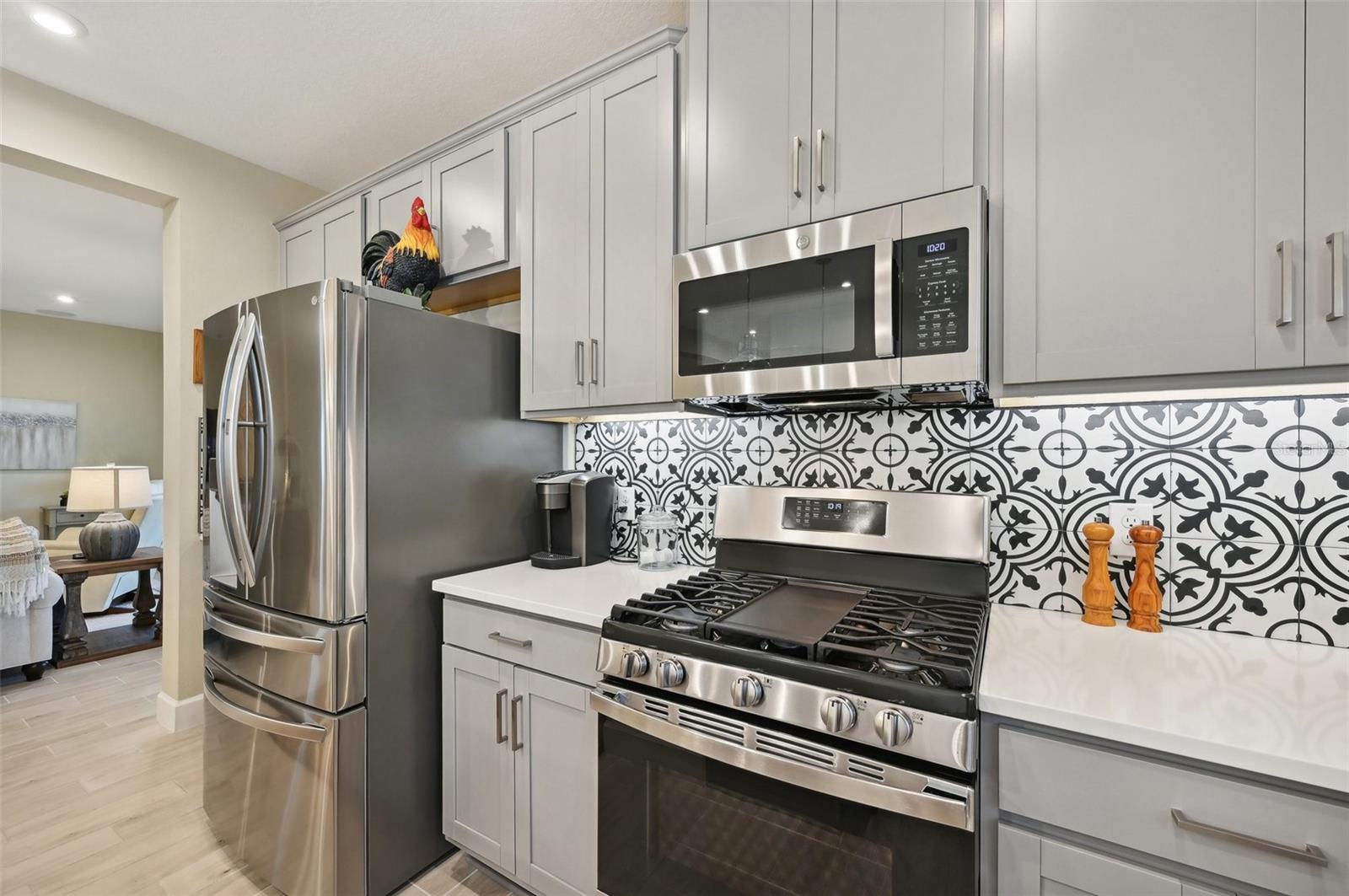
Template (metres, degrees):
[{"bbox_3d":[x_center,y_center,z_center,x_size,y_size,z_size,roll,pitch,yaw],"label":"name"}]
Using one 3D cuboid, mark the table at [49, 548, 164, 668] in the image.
[{"bbox_3d":[-3.871,1.056,3.612,0.550,0.608,0.575,0,-1,32],"label":"table"}]

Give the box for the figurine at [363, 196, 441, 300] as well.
[{"bbox_3d":[-0.918,-0.619,1.742,0.300,0.366,0.200,0,-1,32],"label":"figurine"}]

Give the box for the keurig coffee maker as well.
[{"bbox_3d":[-0.389,0.257,1.971,0.240,0.339,0.305,0,-1,32],"label":"keurig coffee maker"}]

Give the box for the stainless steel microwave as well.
[{"bbox_3d":[0.414,-0.331,1.444,0.758,0.429,0.420,0,-1,32],"label":"stainless steel microwave"}]

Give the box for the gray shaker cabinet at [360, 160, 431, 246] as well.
[{"bbox_3d":[-1.113,-0.923,2.430,0.480,0.510,0.345,0,-1,32],"label":"gray shaker cabinet"}]

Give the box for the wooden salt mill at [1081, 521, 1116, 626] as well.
[{"bbox_3d":[1.011,0.293,1.249,0.064,0.249,0.064,0,-1,32],"label":"wooden salt mill"}]

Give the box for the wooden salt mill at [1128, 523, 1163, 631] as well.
[{"bbox_3d":[1.084,0.294,1.206,0.065,0.245,0.065,0,-1,32],"label":"wooden salt mill"}]

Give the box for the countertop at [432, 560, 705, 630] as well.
[{"bbox_3d":[-0.286,0.438,1.743,0.748,0.029,0.633,0,-1,32],"label":"countertop"}]

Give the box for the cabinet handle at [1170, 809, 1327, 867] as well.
[{"bbox_3d":[0.785,0.534,0.720,0.143,0.011,0.035,0,-1,32],"label":"cabinet handle"}]

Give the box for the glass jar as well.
[{"bbox_3d":[-0.059,0.322,1.883,0.145,0.205,0.145,0,0,0],"label":"glass jar"}]

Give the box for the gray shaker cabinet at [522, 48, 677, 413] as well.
[{"bbox_3d":[-0.188,-0.652,1.860,0.690,1.085,0.345,0,-1,32],"label":"gray shaker cabinet"}]

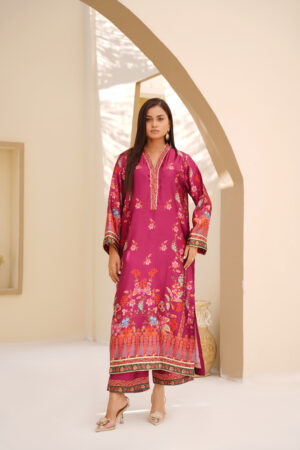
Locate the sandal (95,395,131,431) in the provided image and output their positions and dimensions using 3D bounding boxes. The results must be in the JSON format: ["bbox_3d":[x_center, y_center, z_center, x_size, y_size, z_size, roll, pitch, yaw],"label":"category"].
[{"bbox_3d":[-0.200,0.978,3.874,0.085,0.140,0.235,0,-1,37],"label":"sandal"}]

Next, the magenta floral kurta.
[{"bbox_3d":[0.040,0.185,4.000,0.560,1.240,0.360,0,-1,10],"label":"magenta floral kurta"}]

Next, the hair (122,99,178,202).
[{"bbox_3d":[0.000,-0.400,4.000,0.280,0.555,0.280,0,-1,6],"label":"hair"}]

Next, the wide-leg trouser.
[{"bbox_3d":[0.010,0.420,3.980,0.460,0.930,0.360,0,-1,9],"label":"wide-leg trouser"}]

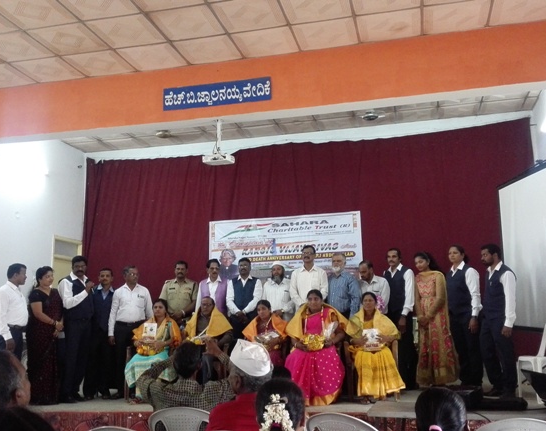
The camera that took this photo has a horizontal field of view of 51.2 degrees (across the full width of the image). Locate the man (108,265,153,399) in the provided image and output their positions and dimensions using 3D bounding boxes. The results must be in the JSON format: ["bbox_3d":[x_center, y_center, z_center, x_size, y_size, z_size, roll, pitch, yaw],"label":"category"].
[{"bbox_3d":[-1.771,1.416,7.034,0.530,1.590,0.320,0,-10,-9],"label":"man"}]

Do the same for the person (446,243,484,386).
[{"bbox_3d":[2.169,1.157,6.429,0.310,1.650,0.460,5,-12,-33],"label":"person"}]

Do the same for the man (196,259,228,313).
[{"bbox_3d":[-0.757,1.353,7.043,0.500,1.640,0.330,-2,-10,3],"label":"man"}]

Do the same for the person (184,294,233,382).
[{"bbox_3d":[-0.741,1.534,6.654,0.580,1.180,0.750,-2,-9,2],"label":"person"}]

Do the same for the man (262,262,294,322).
[{"bbox_3d":[0.089,1.351,6.962,0.500,1.570,0.340,-3,-10,6],"label":"man"}]

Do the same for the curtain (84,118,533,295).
[{"bbox_3d":[0.337,0.534,9.182,7.450,3.620,0.200,-4,-10,12],"label":"curtain"}]

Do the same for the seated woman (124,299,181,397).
[{"bbox_3d":[-1.384,1.577,6.829,0.600,1.170,0.750,-4,-10,13],"label":"seated woman"}]

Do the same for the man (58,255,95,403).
[{"bbox_3d":[-2.317,1.334,6.757,0.480,1.690,0.360,4,-11,-29],"label":"man"}]

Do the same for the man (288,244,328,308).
[{"bbox_3d":[0.468,1.286,7.215,0.500,1.790,0.320,-2,-9,4],"label":"man"}]

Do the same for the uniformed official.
[{"bbox_3d":[-1.242,1.444,7.531,0.500,1.670,0.320,-1,-9,-4],"label":"uniformed official"}]

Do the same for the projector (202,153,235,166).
[{"bbox_3d":[-0.577,-0.605,6.119,0.310,0.100,0.240,-4,-10,12],"label":"projector"}]

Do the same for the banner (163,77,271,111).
[{"bbox_3d":[-0.601,-1.288,6.064,1.200,0.250,0.030,-4,-10,12],"label":"banner"}]

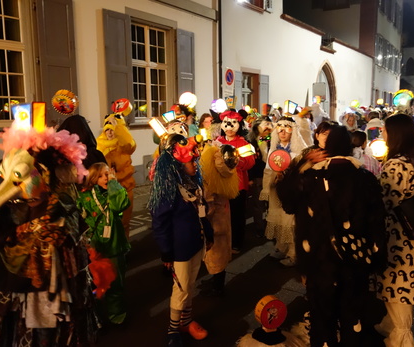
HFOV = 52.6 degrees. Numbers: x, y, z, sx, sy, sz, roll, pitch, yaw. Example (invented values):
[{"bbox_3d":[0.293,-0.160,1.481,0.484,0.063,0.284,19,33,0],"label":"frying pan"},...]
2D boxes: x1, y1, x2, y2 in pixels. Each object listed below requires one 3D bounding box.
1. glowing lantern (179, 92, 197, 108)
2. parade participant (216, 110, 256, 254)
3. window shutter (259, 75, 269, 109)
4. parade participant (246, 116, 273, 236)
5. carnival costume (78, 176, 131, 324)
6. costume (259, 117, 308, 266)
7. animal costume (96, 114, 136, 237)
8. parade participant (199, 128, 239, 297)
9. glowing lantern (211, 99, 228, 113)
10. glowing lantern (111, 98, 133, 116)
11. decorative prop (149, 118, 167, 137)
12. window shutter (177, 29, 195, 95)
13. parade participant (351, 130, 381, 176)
[{"bbox_3d":[-0.243,-0.958,5.500,0.210,0.200,0.140,4,9,30],"label":"glowing lantern"},{"bbox_3d":[0.344,0.099,5.121,0.520,1.707,0.420,-1,8,0],"label":"parade participant"},{"bbox_3d":[2.052,-2.639,14.851,0.050,1.600,0.710,5,10,34],"label":"window shutter"},{"bbox_3d":[0.732,0.029,5.701,0.480,1.600,0.380,-7,10,-37],"label":"parade participant"},{"bbox_3d":[-0.832,0.552,3.325,0.420,1.270,0.340,-3,9,-17],"label":"carnival costume"},{"bbox_3d":[0.853,0.185,4.619,0.500,1.590,0.400,1,8,12],"label":"costume"},{"bbox_3d":[-1.213,0.069,5.418,0.480,1.650,0.420,3,9,23],"label":"animal costume"},{"bbox_3d":[0.130,0.418,3.948,0.400,1.409,0.460,0,8,9],"label":"parade participant"},{"bbox_3d":[0.185,-1.006,6.200,0.210,0.210,0.120,-5,9,-26],"label":"glowing lantern"},{"bbox_3d":[-1.056,-0.830,5.250,0.225,0.100,0.225,5,54,36],"label":"glowing lantern"},{"bbox_3d":[-0.362,-0.350,3.150,0.070,0.140,0.060,-39,6,14],"label":"decorative prop"},{"bbox_3d":[-0.516,-2.543,10.986,0.050,2.330,0.730,4,10,33],"label":"window shutter"},{"bbox_3d":[1.575,0.281,4.401,0.450,1.440,0.300,1,8,12],"label":"parade participant"}]

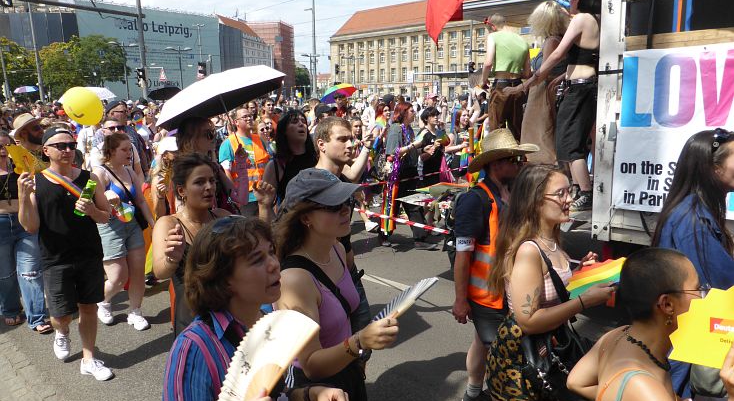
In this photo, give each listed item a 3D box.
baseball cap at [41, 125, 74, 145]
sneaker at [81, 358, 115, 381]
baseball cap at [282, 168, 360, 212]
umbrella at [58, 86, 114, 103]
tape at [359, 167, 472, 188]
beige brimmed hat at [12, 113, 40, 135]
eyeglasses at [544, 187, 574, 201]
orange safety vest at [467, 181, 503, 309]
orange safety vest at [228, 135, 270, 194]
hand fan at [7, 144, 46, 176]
[{"bbox_3d":[-2.193,-0.460,3.602,0.250,0.130,0.190,5,13,25],"label":"baseball cap"},{"bbox_3d":[-1.965,1.228,3.709,0.285,0.120,0.105,5,13,24],"label":"sneaker"},{"bbox_3d":[-0.171,-0.040,1.871,0.270,0.150,0.190,6,13,27],"label":"baseball cap"},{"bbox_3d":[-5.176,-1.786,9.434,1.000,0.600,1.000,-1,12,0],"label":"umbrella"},{"bbox_3d":[0.630,-0.293,6.100,0.040,0.080,2.000,9,14,41],"label":"tape"},{"bbox_3d":[-3.311,-0.739,4.950,0.290,0.130,0.265,-20,5,17],"label":"beige brimmed hat"},{"bbox_3d":[0.727,-0.030,2.040,0.138,0.048,0.145,-10,15,-41],"label":"eyeglasses"},{"bbox_3d":[0.709,0.250,2.831,0.310,0.680,0.460,3,12,15],"label":"orange safety vest"},{"bbox_3d":[-1.206,-0.392,5.250,0.430,0.620,0.270,-8,13,-32],"label":"orange safety vest"},{"bbox_3d":[-2.110,-0.241,3.150,0.210,0.180,0.040,22,-6,-41],"label":"hand fan"}]

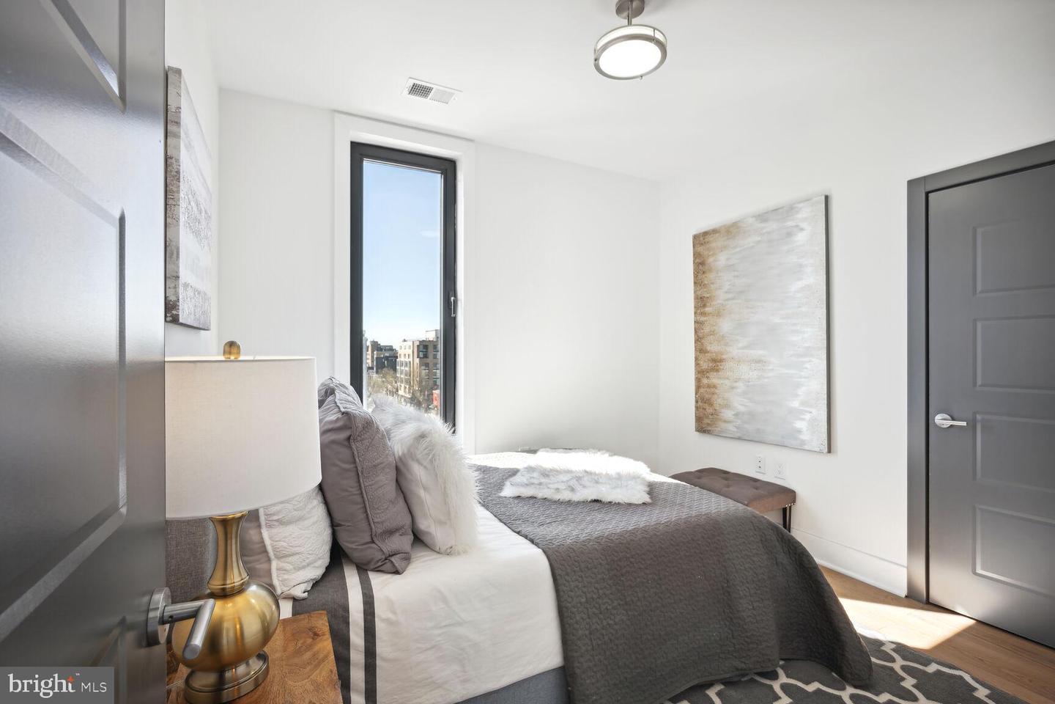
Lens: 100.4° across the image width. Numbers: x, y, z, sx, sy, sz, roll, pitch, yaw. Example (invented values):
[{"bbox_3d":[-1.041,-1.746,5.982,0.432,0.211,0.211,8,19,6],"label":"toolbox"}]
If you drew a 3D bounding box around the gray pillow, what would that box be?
[{"bbox_3d":[-0.568,0.408,1.501,0.190,0.520,0.550,-16,7,-25],"label":"gray pillow"}]

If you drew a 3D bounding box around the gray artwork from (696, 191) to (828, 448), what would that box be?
[{"bbox_3d":[1.528,-0.154,2.979,0.037,1.510,0.930,0,0,-30],"label":"gray artwork"}]

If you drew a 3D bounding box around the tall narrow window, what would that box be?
[{"bbox_3d":[-0.823,-0.300,2.954,0.708,2.040,0.080,0,0,-26],"label":"tall narrow window"}]

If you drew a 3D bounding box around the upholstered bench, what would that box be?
[{"bbox_3d":[1.258,1.055,2.804,0.480,0.430,0.610,0,0,-30],"label":"upholstered bench"}]

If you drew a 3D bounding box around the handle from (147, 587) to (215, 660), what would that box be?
[{"bbox_3d":[-0.424,0.332,0.535,0.065,0.070,0.135,0,0,-28],"label":"handle"}]

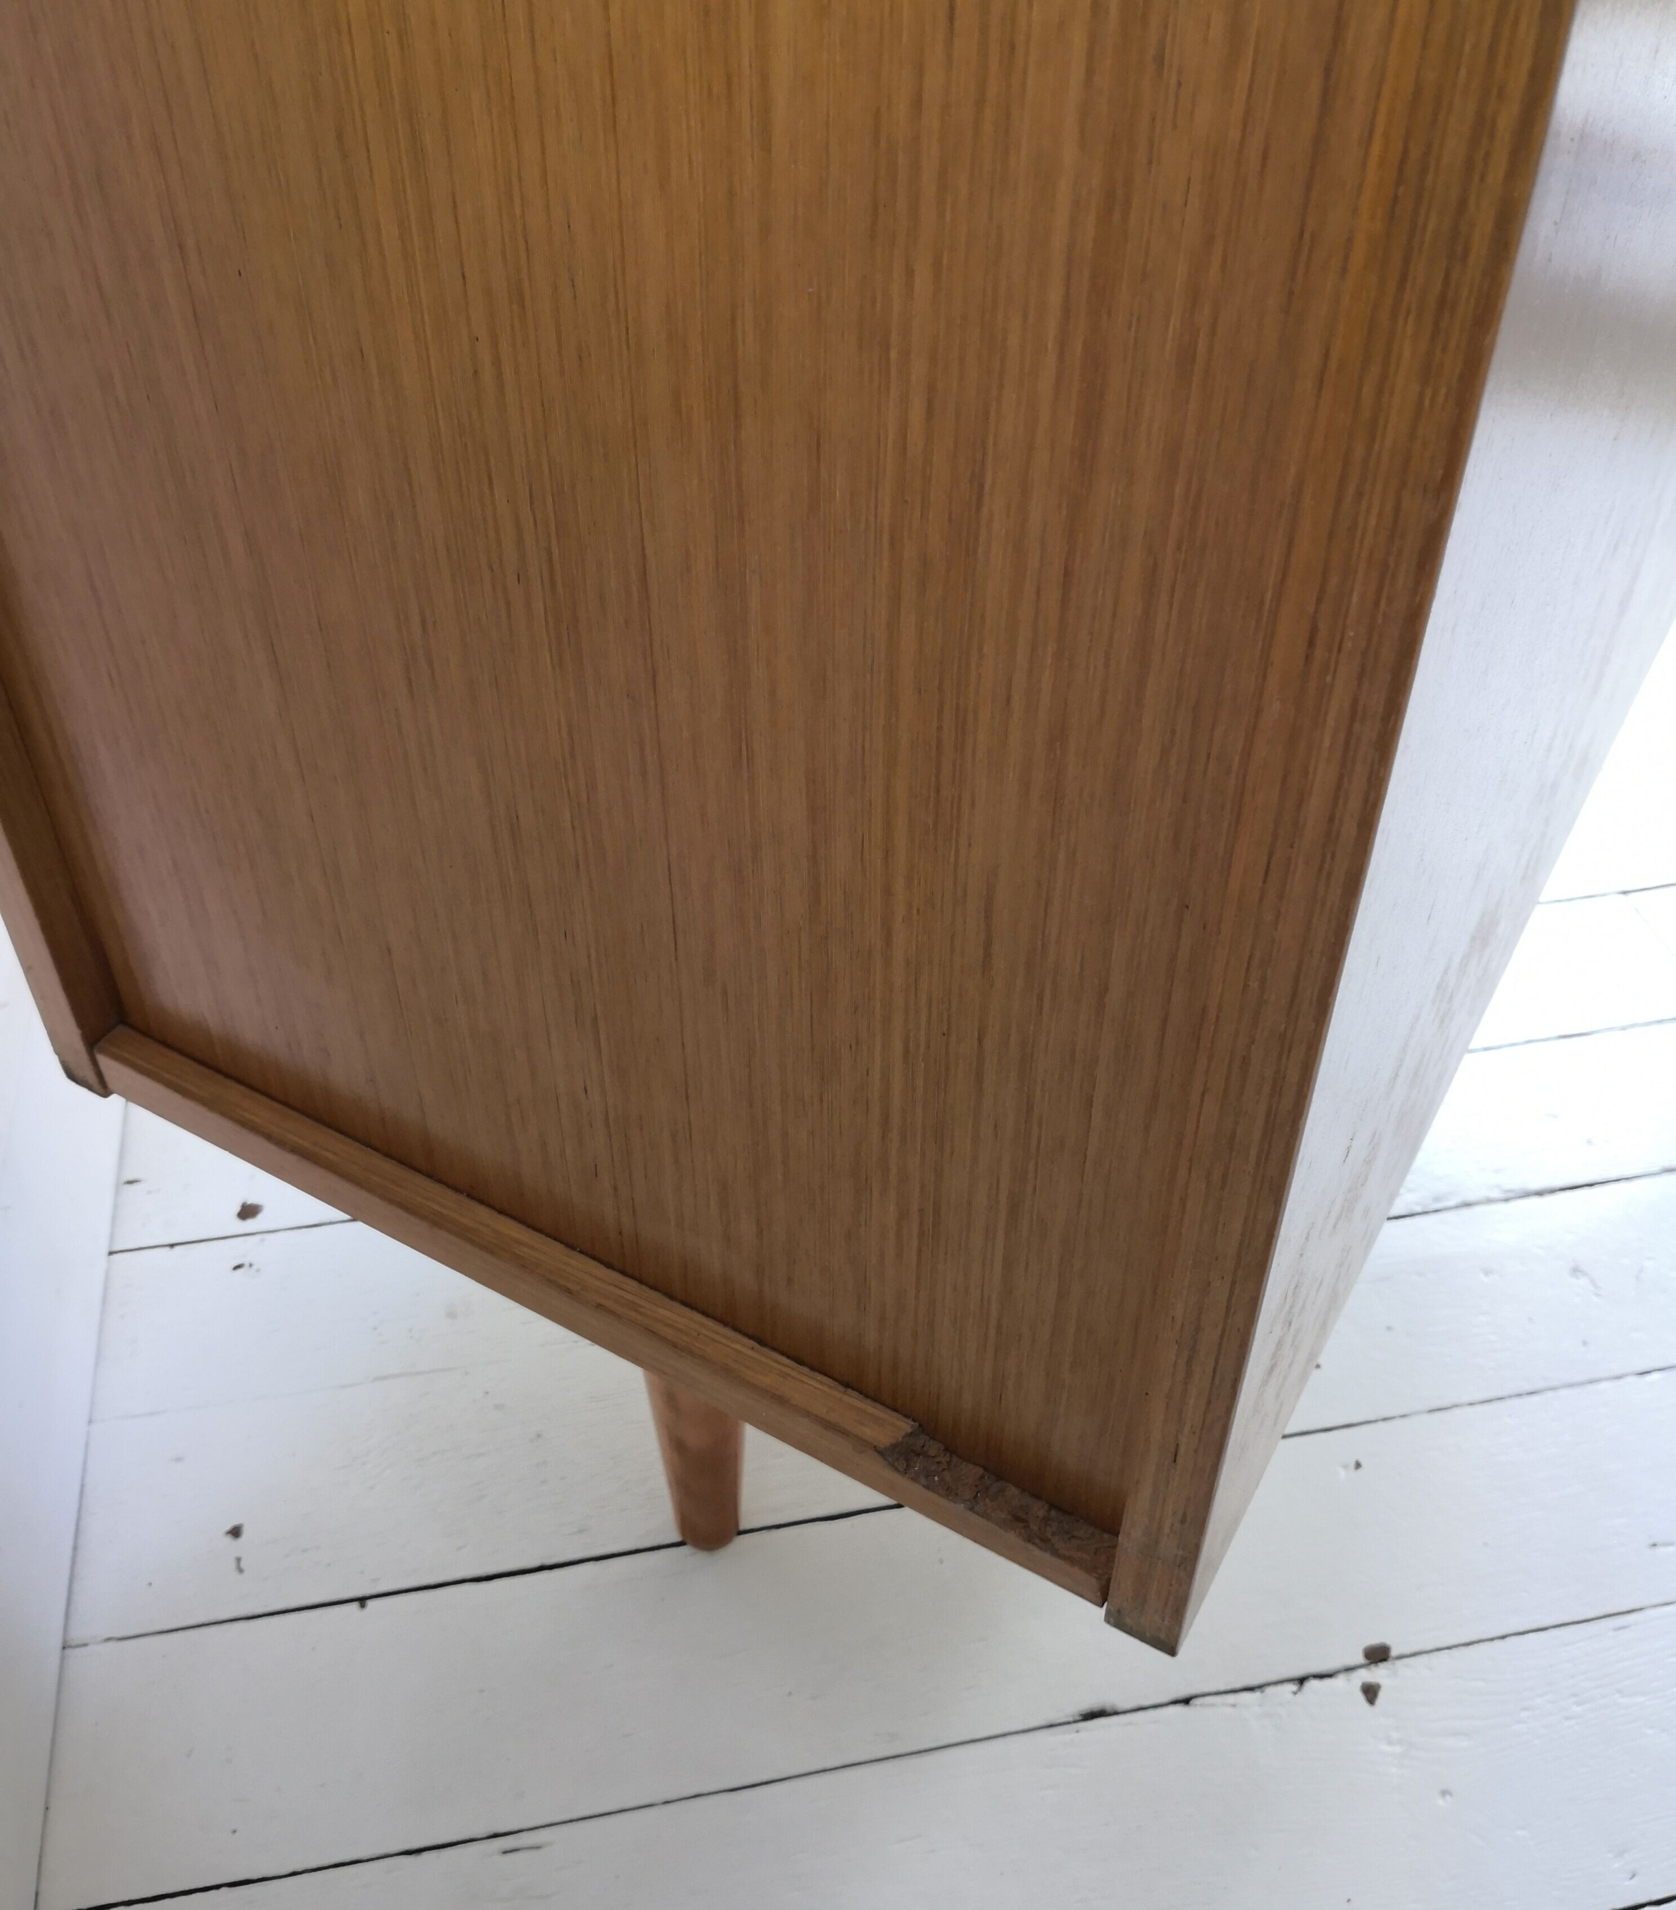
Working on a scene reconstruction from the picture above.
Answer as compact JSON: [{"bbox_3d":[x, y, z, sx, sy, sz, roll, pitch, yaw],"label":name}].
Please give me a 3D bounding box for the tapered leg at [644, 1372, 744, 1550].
[{"bbox_3d":[-0.056,0.165,0.684,0.053,0.207,0.053,21,44,23],"label":"tapered leg"}]

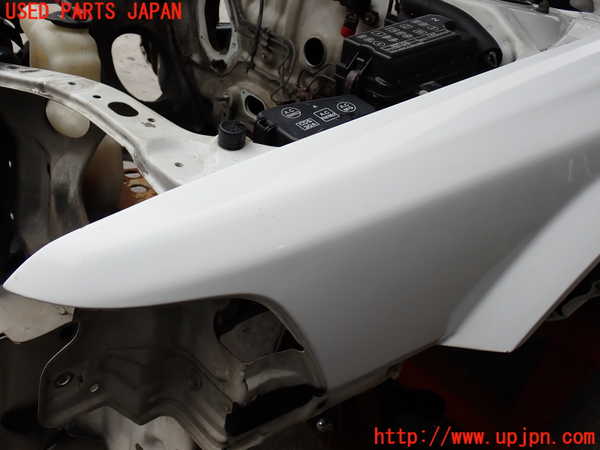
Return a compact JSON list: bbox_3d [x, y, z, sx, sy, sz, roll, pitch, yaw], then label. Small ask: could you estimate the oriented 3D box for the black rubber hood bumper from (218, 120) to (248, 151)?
[{"bbox_3d":[-0.090,-0.121,0.893,0.037,0.029,0.037,-24,43,-28],"label":"black rubber hood bumper"}]

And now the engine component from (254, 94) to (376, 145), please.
[{"bbox_3d":[0.032,-0.135,0.979,0.152,0.062,0.106,-24,43,-28],"label":"engine component"}]

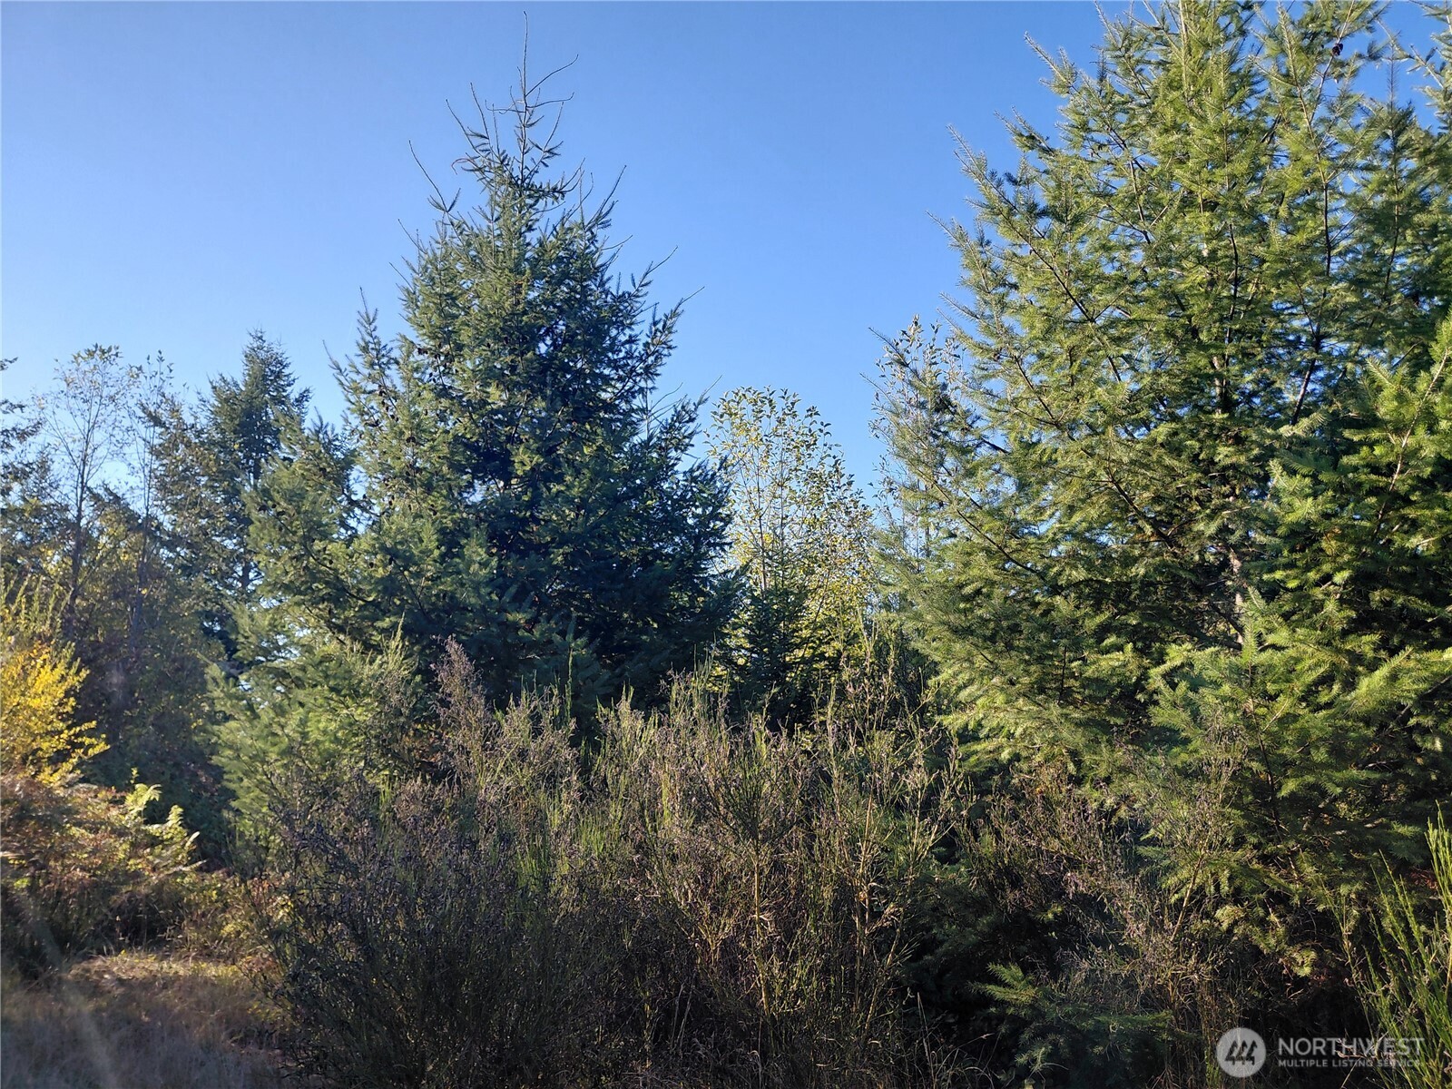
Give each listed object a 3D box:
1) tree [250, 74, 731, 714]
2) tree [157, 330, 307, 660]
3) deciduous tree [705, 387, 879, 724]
[{"bbox_3d":[-2.775,-1.718,12.603,5.600,8.990,5.200,0,-7,0],"label":"tree"},{"bbox_3d":[-11.874,-0.610,25.263,3.900,9.330,3.900,0,-7,0],"label":"tree"},{"bbox_3d":[0.924,0.399,14.862,2.500,5.390,2.400,0,-7,0],"label":"deciduous tree"}]

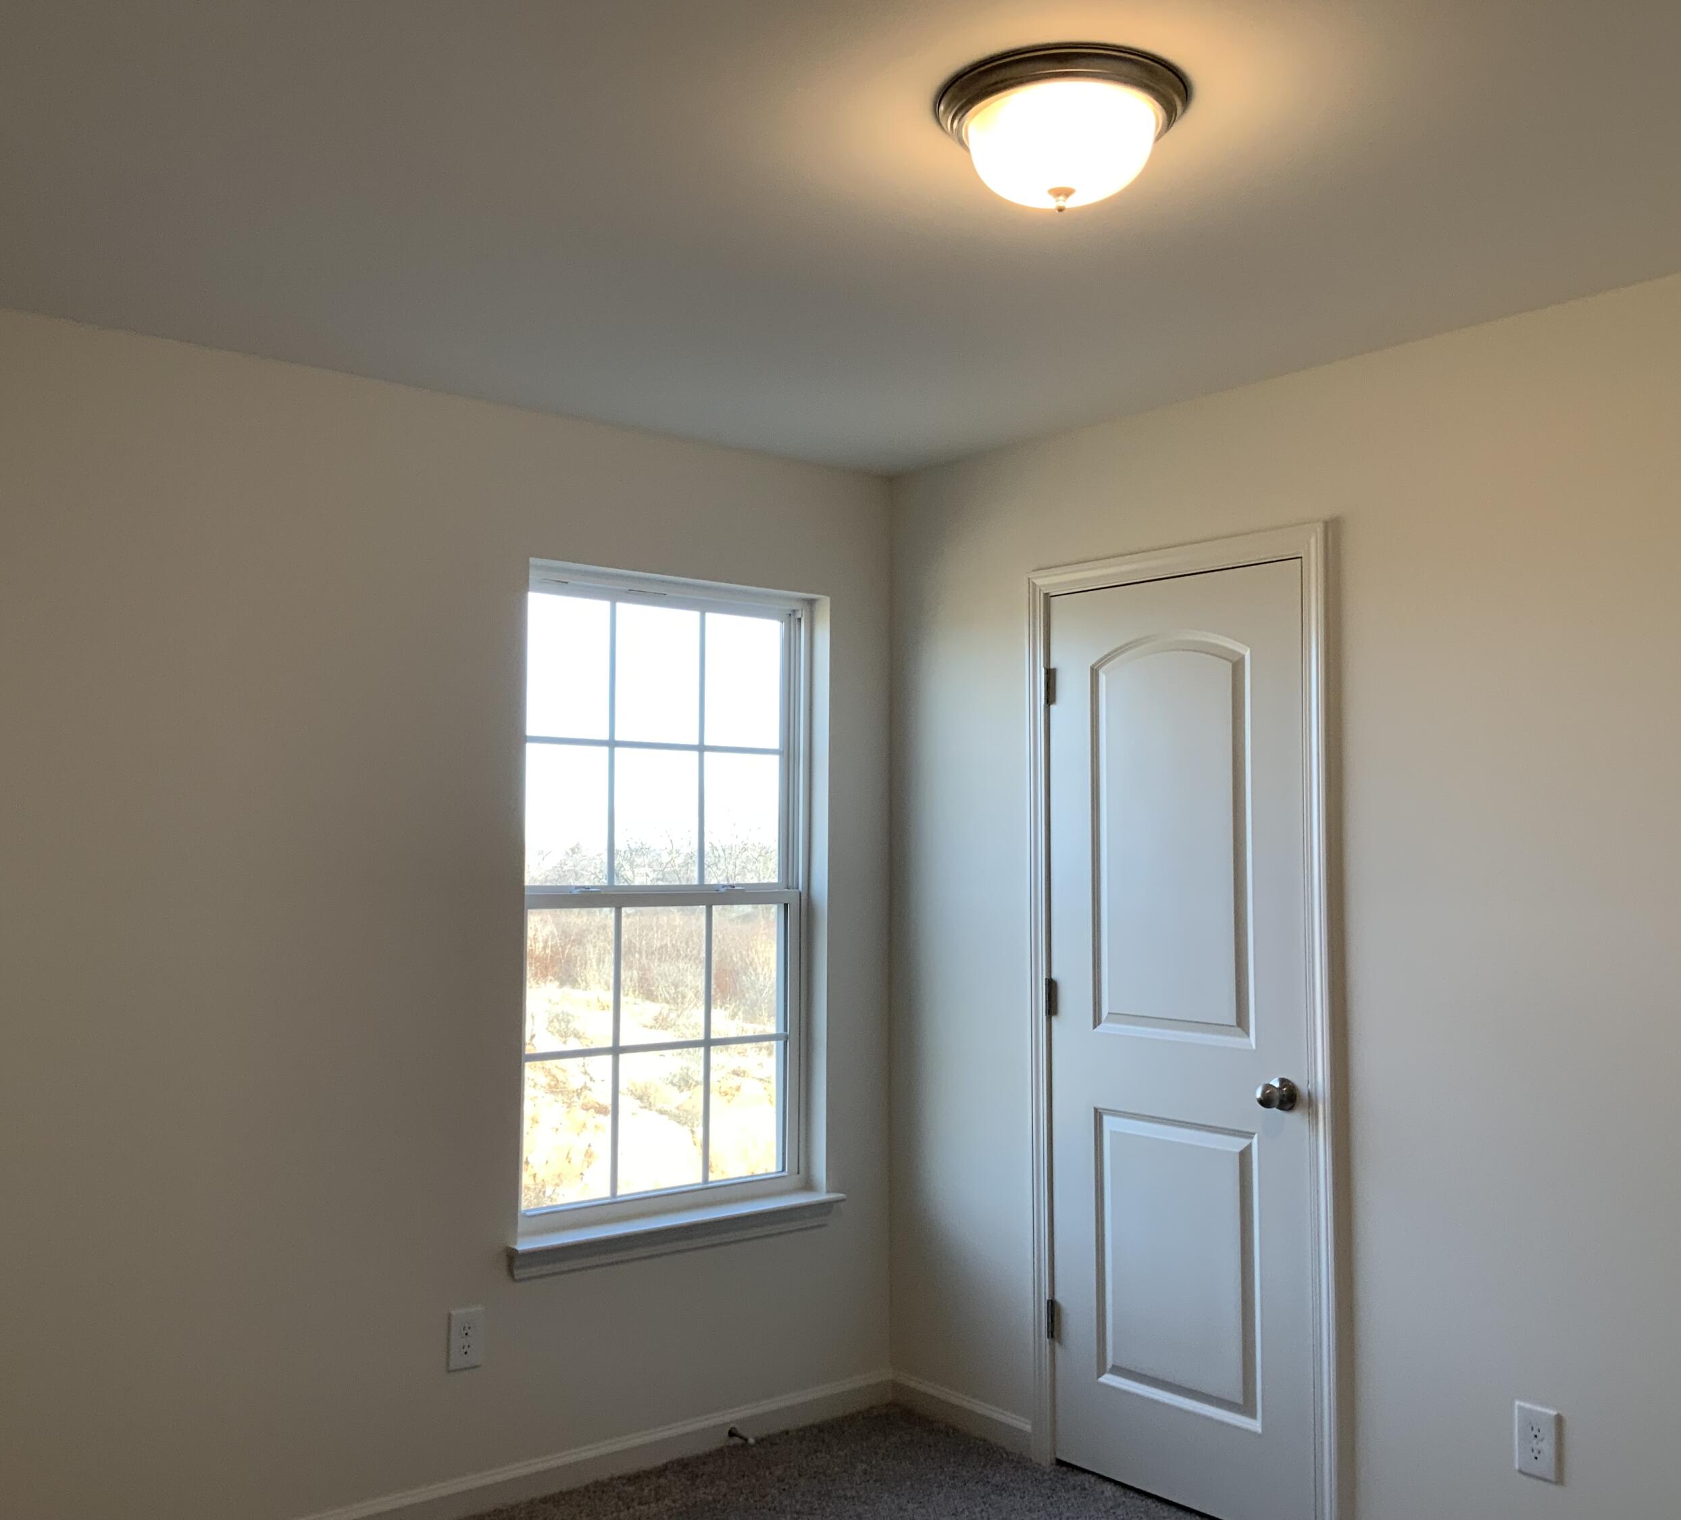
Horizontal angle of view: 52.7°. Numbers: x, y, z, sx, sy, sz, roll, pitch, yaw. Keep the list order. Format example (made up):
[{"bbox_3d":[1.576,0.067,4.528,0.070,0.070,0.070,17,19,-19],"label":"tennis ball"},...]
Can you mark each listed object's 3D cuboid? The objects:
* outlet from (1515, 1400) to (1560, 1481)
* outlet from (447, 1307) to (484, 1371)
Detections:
[{"bbox_3d":[1.266,1.245,3.091,0.010,0.126,0.080,3,-5,-40],"label":"outlet"},{"bbox_3d":[-0.803,1.244,3.648,0.080,0.125,0.010,3,-5,-40],"label":"outlet"}]

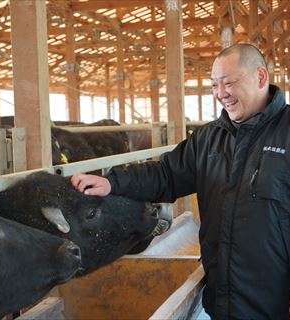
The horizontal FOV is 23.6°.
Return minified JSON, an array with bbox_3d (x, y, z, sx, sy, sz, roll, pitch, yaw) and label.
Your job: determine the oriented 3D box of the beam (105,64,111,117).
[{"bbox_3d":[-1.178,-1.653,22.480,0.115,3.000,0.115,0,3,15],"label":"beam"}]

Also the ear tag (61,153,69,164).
[{"bbox_3d":[-0.453,-0.009,3.950,0.055,0.075,0.012,-34,7,-27],"label":"ear tag"}]

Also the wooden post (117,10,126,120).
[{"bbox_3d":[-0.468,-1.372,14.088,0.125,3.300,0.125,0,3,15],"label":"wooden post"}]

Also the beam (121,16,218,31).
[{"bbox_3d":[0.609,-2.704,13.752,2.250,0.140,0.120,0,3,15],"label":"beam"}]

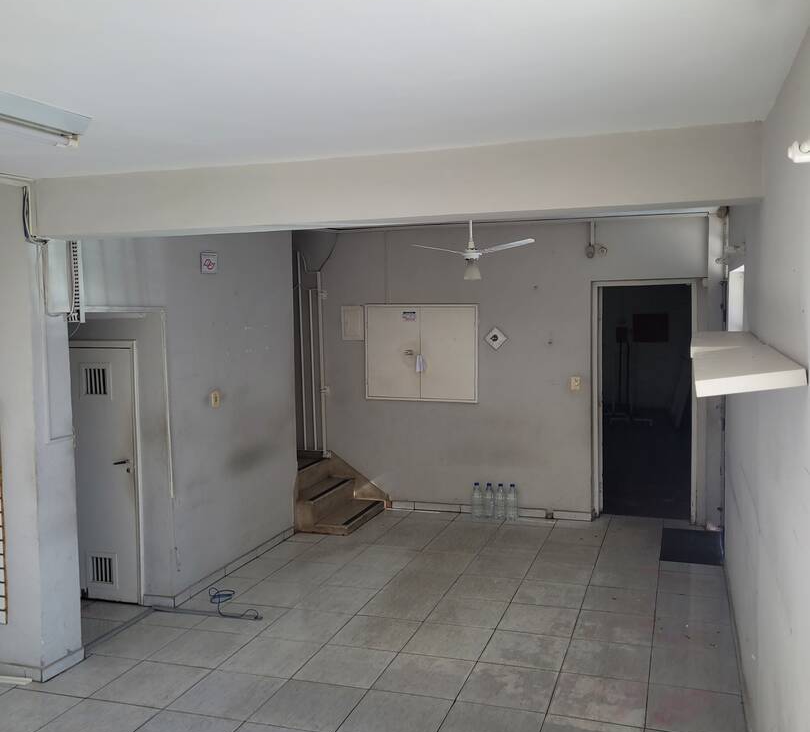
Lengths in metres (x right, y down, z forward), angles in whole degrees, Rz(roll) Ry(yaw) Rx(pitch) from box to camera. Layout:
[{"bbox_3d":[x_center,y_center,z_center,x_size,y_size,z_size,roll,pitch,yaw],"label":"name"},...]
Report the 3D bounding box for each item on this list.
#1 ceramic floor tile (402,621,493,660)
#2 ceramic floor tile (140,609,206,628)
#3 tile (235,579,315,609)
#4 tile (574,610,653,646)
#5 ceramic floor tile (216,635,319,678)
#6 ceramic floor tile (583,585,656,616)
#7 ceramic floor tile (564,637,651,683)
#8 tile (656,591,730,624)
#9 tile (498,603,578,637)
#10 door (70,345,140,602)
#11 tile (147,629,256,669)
[{"bbox_3d":[0.250,1.592,4.671,0.447,0.010,0.447,0,4,19],"label":"ceramic floor tile"},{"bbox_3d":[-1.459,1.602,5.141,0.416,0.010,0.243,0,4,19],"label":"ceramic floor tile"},{"bbox_3d":[-0.886,1.579,5.585,0.450,0.010,0.450,0,4,19],"label":"tile"},{"bbox_3d":[1.255,1.567,4.848,0.450,0.010,0.450,0,4,19],"label":"tile"},{"bbox_3d":[-0.747,1.634,4.539,0.447,0.010,0.447,0,4,19],"label":"ceramic floor tile"},{"bbox_3d":[1.392,1.514,5.227,0.447,0.010,0.447,0,4,19],"label":"ceramic floor tile"},{"bbox_3d":[1.115,1.606,4.441,0.451,0.010,0.451,0,4,19],"label":"ceramic floor tile"},{"bbox_3d":[1.807,1.511,5.085,0.435,0.010,0.447,0,4,19],"label":"tile"},{"bbox_3d":[0.833,1.575,5.023,0.451,0.010,0.451,0,4,19],"label":"tile"},{"bbox_3d":[-2.096,0.743,5.544,0.601,1.724,0.040,0,4,19],"label":"door"},{"bbox_3d":[-1.181,1.647,4.721,0.450,0.010,0.450,0,4,19],"label":"tile"}]

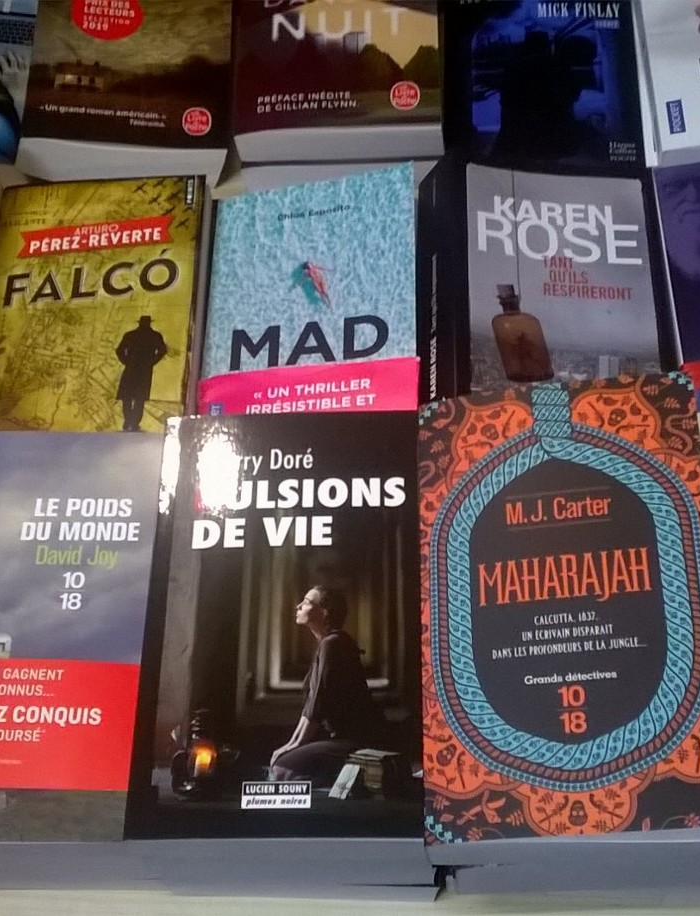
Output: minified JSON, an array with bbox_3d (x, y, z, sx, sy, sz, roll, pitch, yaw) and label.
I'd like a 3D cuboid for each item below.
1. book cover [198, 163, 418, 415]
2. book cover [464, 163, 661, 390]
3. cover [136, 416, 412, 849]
[{"bbox_3d":[-0.017,-0.063,0.669,0.108,0.024,0.177,-7,59,13],"label":"book cover"},{"bbox_3d":[0.101,-0.067,0.693,0.108,0.034,0.177,3,64,-7],"label":"book cover"},{"bbox_3d":[-0.025,0.064,0.531,0.108,0.021,0.177,-1,60,4],"label":"cover"}]

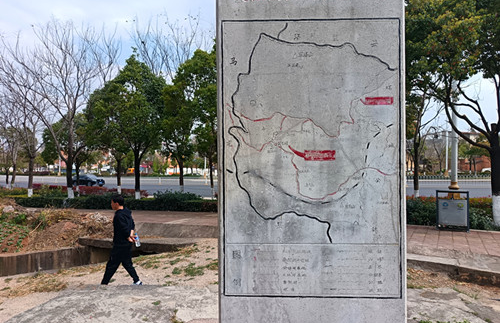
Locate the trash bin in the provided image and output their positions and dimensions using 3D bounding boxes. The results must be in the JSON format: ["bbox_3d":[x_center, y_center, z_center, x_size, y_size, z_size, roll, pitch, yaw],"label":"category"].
[{"bbox_3d":[5.270,1.285,9.020,0.730,1.030,0.360,-1,0,29],"label":"trash bin"}]

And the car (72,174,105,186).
[{"bbox_3d":[-20.950,2.470,44.800,4.620,1.500,1.810,-1,0,24],"label":"car"}]

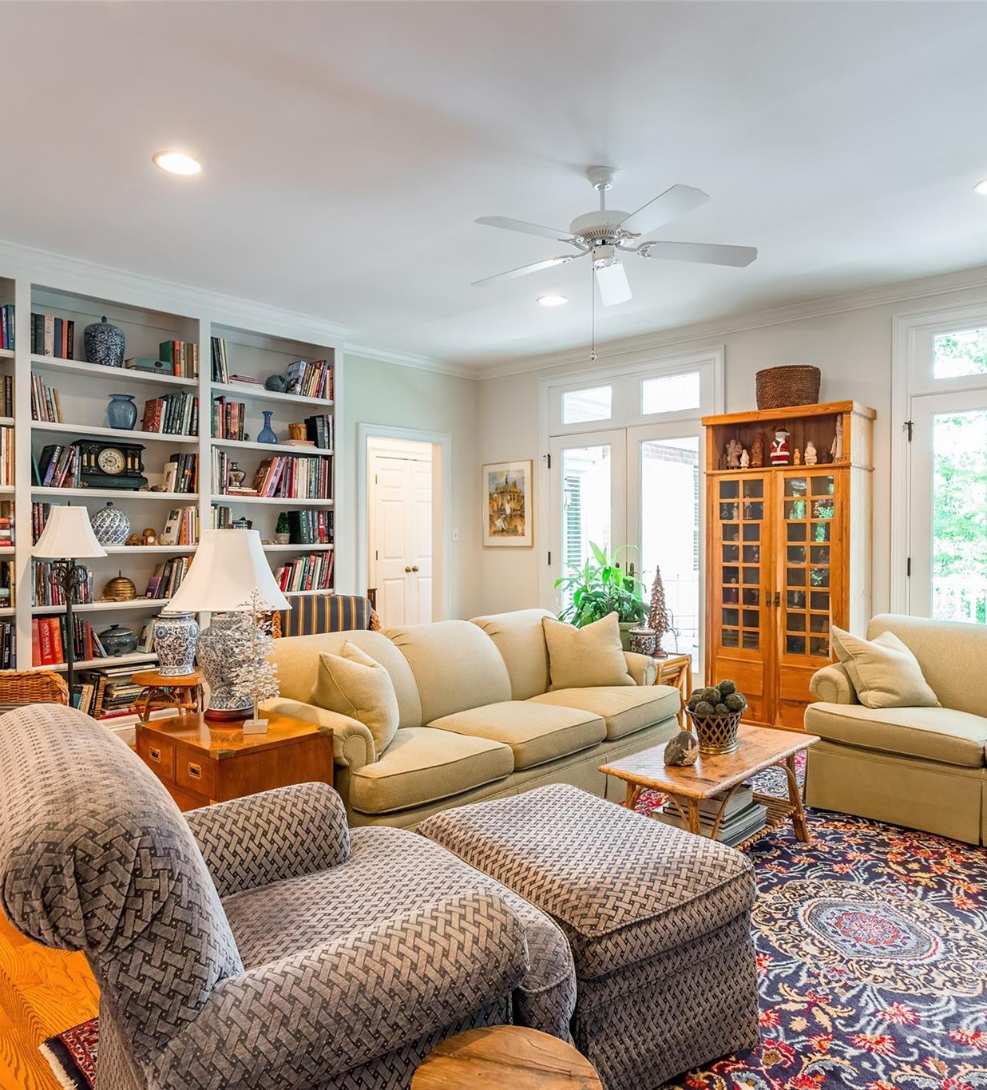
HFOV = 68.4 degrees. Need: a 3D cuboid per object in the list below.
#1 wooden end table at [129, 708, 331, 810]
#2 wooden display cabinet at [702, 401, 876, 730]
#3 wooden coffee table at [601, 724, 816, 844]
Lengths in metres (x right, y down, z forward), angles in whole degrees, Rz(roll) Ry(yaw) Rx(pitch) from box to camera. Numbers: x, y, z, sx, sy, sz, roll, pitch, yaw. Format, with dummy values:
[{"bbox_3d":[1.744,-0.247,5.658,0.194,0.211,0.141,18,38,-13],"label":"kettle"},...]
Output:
[{"bbox_3d":[-0.881,0.917,2.462,0.415,0.595,0.545,0,1,-44],"label":"wooden end table"},{"bbox_3d":[1.824,0.184,4.506,0.880,1.970,0.520,1,1,41],"label":"wooden display cabinet"},{"bbox_3d":[0.855,0.996,2.778,0.950,0.430,0.420,0,1,-44],"label":"wooden coffee table"}]

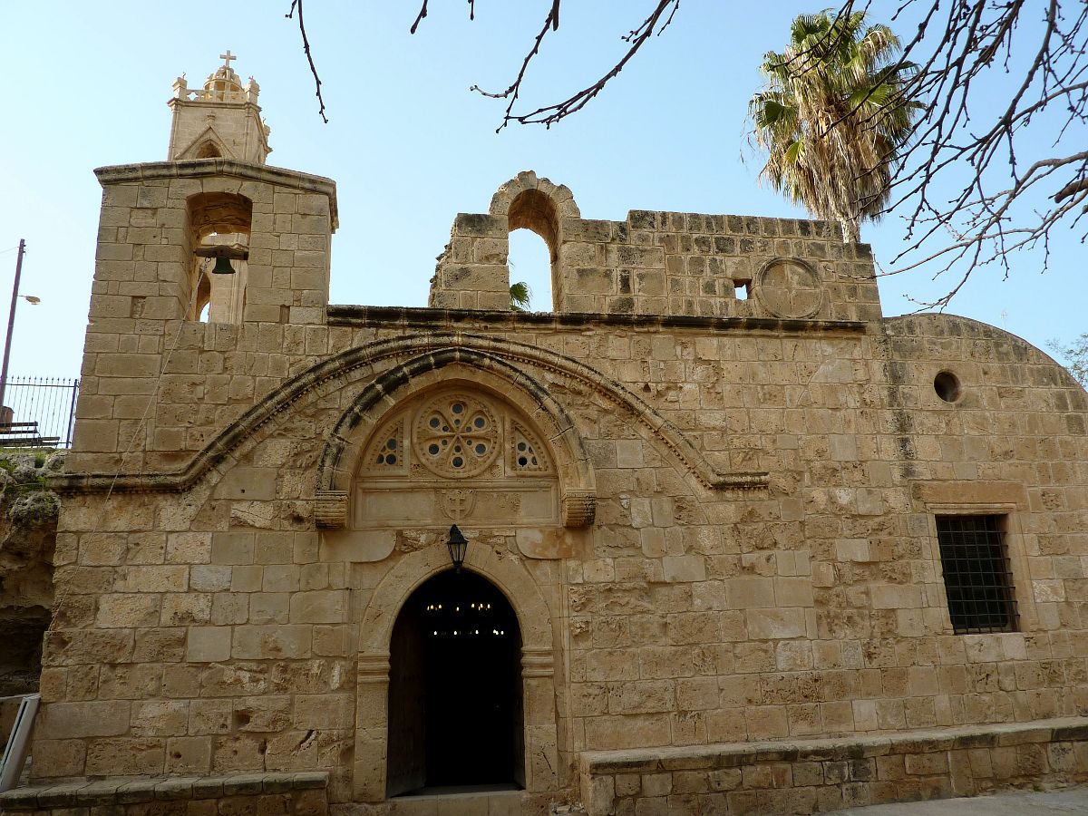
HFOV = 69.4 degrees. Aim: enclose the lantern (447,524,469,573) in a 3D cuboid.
[{"bbox_3d":[-0.782,1.273,7.112,0.200,0.433,0.260,1,-14,-10],"label":"lantern"}]

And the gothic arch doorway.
[{"bbox_3d":[-0.801,2.435,7.149,1.197,1.926,0.300,1,-14,-10],"label":"gothic arch doorway"}]

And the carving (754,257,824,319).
[{"bbox_3d":[2.652,-1.291,8.497,0.745,0.715,0.100,1,-14,-10],"label":"carving"}]

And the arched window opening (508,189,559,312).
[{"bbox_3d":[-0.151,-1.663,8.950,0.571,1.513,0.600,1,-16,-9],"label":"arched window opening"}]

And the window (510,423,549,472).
[{"bbox_3d":[-0.167,0.407,8.189,0.416,0.534,0.140,1,-16,-9],"label":"window"}]

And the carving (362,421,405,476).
[{"bbox_3d":[-1.613,0.386,7.966,0.413,0.537,0.140,1,-16,-9],"label":"carving"}]

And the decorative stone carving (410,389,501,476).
[{"bbox_3d":[-0.898,0.273,8.090,0.907,0.900,0.140,1,-16,-9],"label":"decorative stone carving"}]

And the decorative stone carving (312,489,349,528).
[{"bbox_3d":[-2.034,0.978,7.503,0.316,0.326,0.260,1,-16,-9],"label":"decorative stone carving"}]

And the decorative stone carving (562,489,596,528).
[{"bbox_3d":[0.342,0.951,7.440,0.278,0.355,0.280,1,-14,-10],"label":"decorative stone carving"}]

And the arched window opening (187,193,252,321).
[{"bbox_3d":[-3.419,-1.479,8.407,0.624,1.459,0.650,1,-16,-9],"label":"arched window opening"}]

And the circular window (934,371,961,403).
[{"bbox_3d":[4.369,-0.208,8.674,0.315,0.360,0.250,1,-14,-10],"label":"circular window"}]

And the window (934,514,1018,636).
[{"bbox_3d":[4.471,1.723,8.194,0.809,1.198,0.200,1,-14,-10],"label":"window"}]

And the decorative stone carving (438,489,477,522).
[{"bbox_3d":[-0.860,0.975,7.889,0.363,0.316,0.080,1,-16,-9],"label":"decorative stone carving"}]

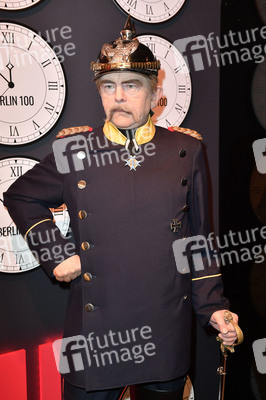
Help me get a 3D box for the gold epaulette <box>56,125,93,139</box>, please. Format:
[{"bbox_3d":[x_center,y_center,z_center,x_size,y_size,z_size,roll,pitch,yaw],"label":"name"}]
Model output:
[{"bbox_3d":[-0.189,-0.220,1.790,0.118,0.022,0.050,-15,12,4],"label":"gold epaulette"}]

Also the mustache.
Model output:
[{"bbox_3d":[-0.037,-0.266,1.690,0.070,0.034,0.030,1,8,18],"label":"mustache"}]

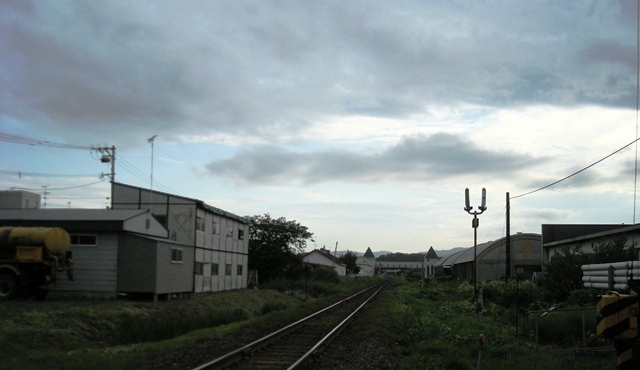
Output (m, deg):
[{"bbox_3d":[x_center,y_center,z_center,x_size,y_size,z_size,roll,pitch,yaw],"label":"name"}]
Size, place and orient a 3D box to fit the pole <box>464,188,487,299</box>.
[{"bbox_3d":[7.135,2.764,29.413,1.000,5.350,0.220,0,-8,6],"label":"pole"}]

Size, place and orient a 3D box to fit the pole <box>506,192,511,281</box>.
[{"bbox_3d":[12.594,3.901,42.895,0.220,7.000,0.220,0,-8,6],"label":"pole"}]

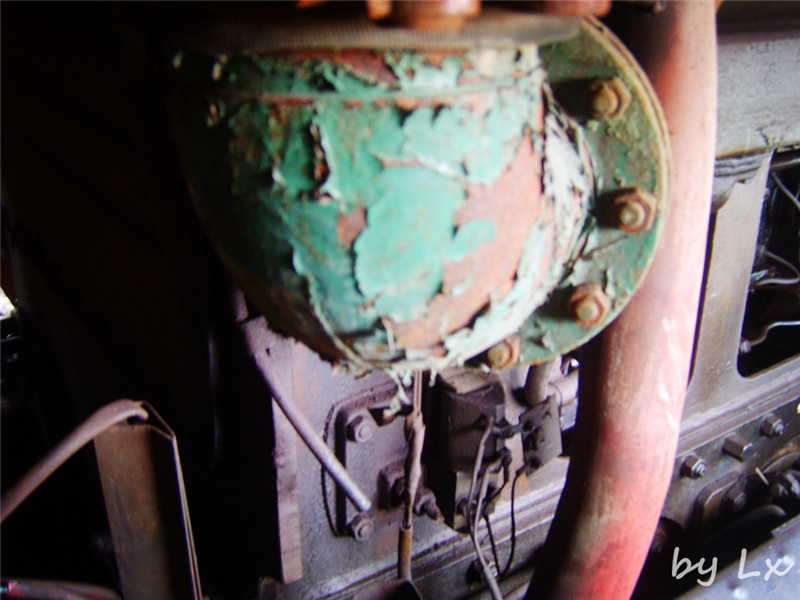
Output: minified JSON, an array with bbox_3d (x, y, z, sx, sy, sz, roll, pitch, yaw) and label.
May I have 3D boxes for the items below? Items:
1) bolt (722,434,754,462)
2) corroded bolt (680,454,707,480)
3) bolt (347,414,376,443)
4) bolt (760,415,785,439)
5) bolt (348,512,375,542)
[{"bbox_3d":[0.574,0.248,1.215,0.033,0.033,0.036,-13,24,-31],"label":"bolt"},{"bbox_3d":[0.471,0.265,1.149,0.035,0.035,0.028,-13,24,-31],"label":"corroded bolt"},{"bbox_3d":[-0.041,0.137,0.760,0.025,0.025,0.019,-13,24,-31],"label":"bolt"},{"bbox_3d":[0.659,0.222,1.265,0.036,0.036,0.028,-13,24,-31],"label":"bolt"},{"bbox_3d":[-0.044,0.253,0.800,0.025,0.025,0.019,-13,24,-31],"label":"bolt"}]

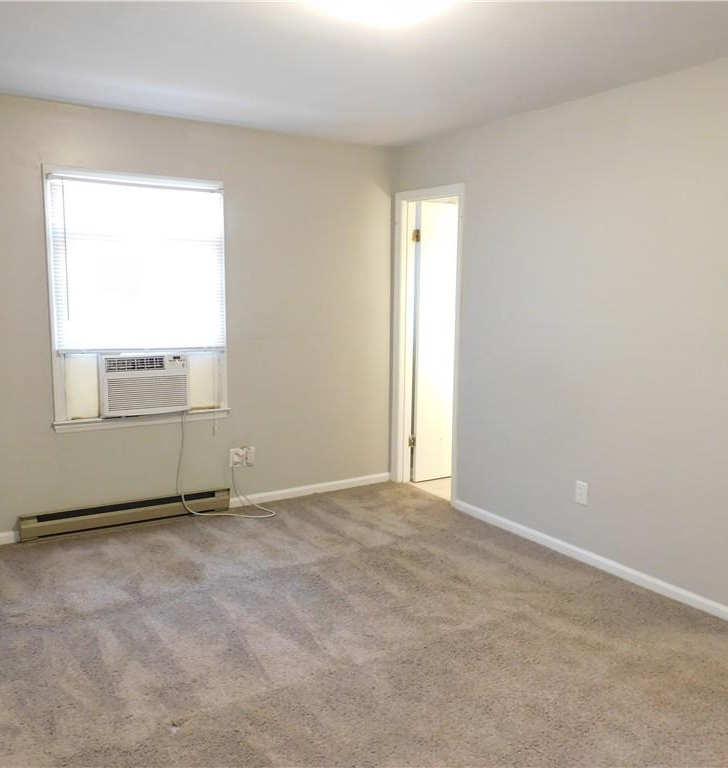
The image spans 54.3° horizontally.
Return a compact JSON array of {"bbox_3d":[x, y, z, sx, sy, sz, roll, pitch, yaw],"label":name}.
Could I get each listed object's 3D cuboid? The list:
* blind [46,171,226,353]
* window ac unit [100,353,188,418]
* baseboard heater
[{"bbox_3d":[-1.300,-0.689,4.184,1.015,1.007,0.043,-4,9,-32],"label":"blind"},{"bbox_3d":[-1.417,-0.029,4.437,0.514,0.375,0.430,-4,9,-32],"label":"window ac unit"},{"bbox_3d":[-1.407,0.783,4.307,1.237,0.138,0.067,-4,9,-32],"label":"baseboard heater"}]

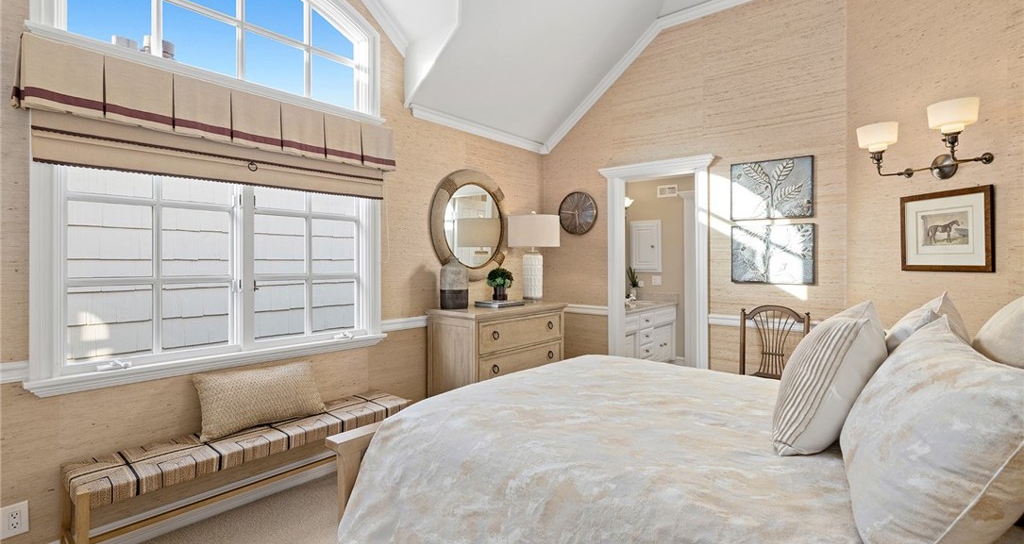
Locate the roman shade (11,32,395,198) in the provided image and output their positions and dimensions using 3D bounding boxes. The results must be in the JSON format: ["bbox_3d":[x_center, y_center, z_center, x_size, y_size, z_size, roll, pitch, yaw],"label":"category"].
[{"bbox_3d":[-1.373,-0.690,2.397,0.130,0.475,1.690,0,1,41],"label":"roman shade"}]

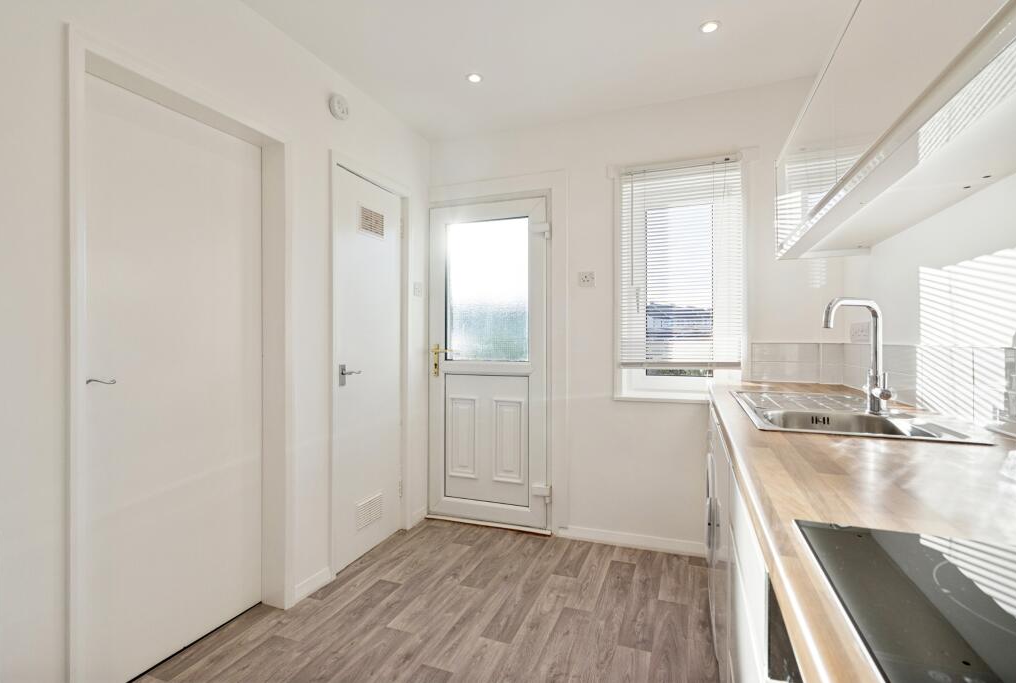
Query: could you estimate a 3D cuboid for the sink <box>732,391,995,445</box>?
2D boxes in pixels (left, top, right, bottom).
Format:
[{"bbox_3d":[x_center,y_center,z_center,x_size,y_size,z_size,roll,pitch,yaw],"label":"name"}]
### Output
[{"bbox_3d":[0.944,0.288,1.380,0.425,0.165,0.857,0,0,22],"label":"sink"}]

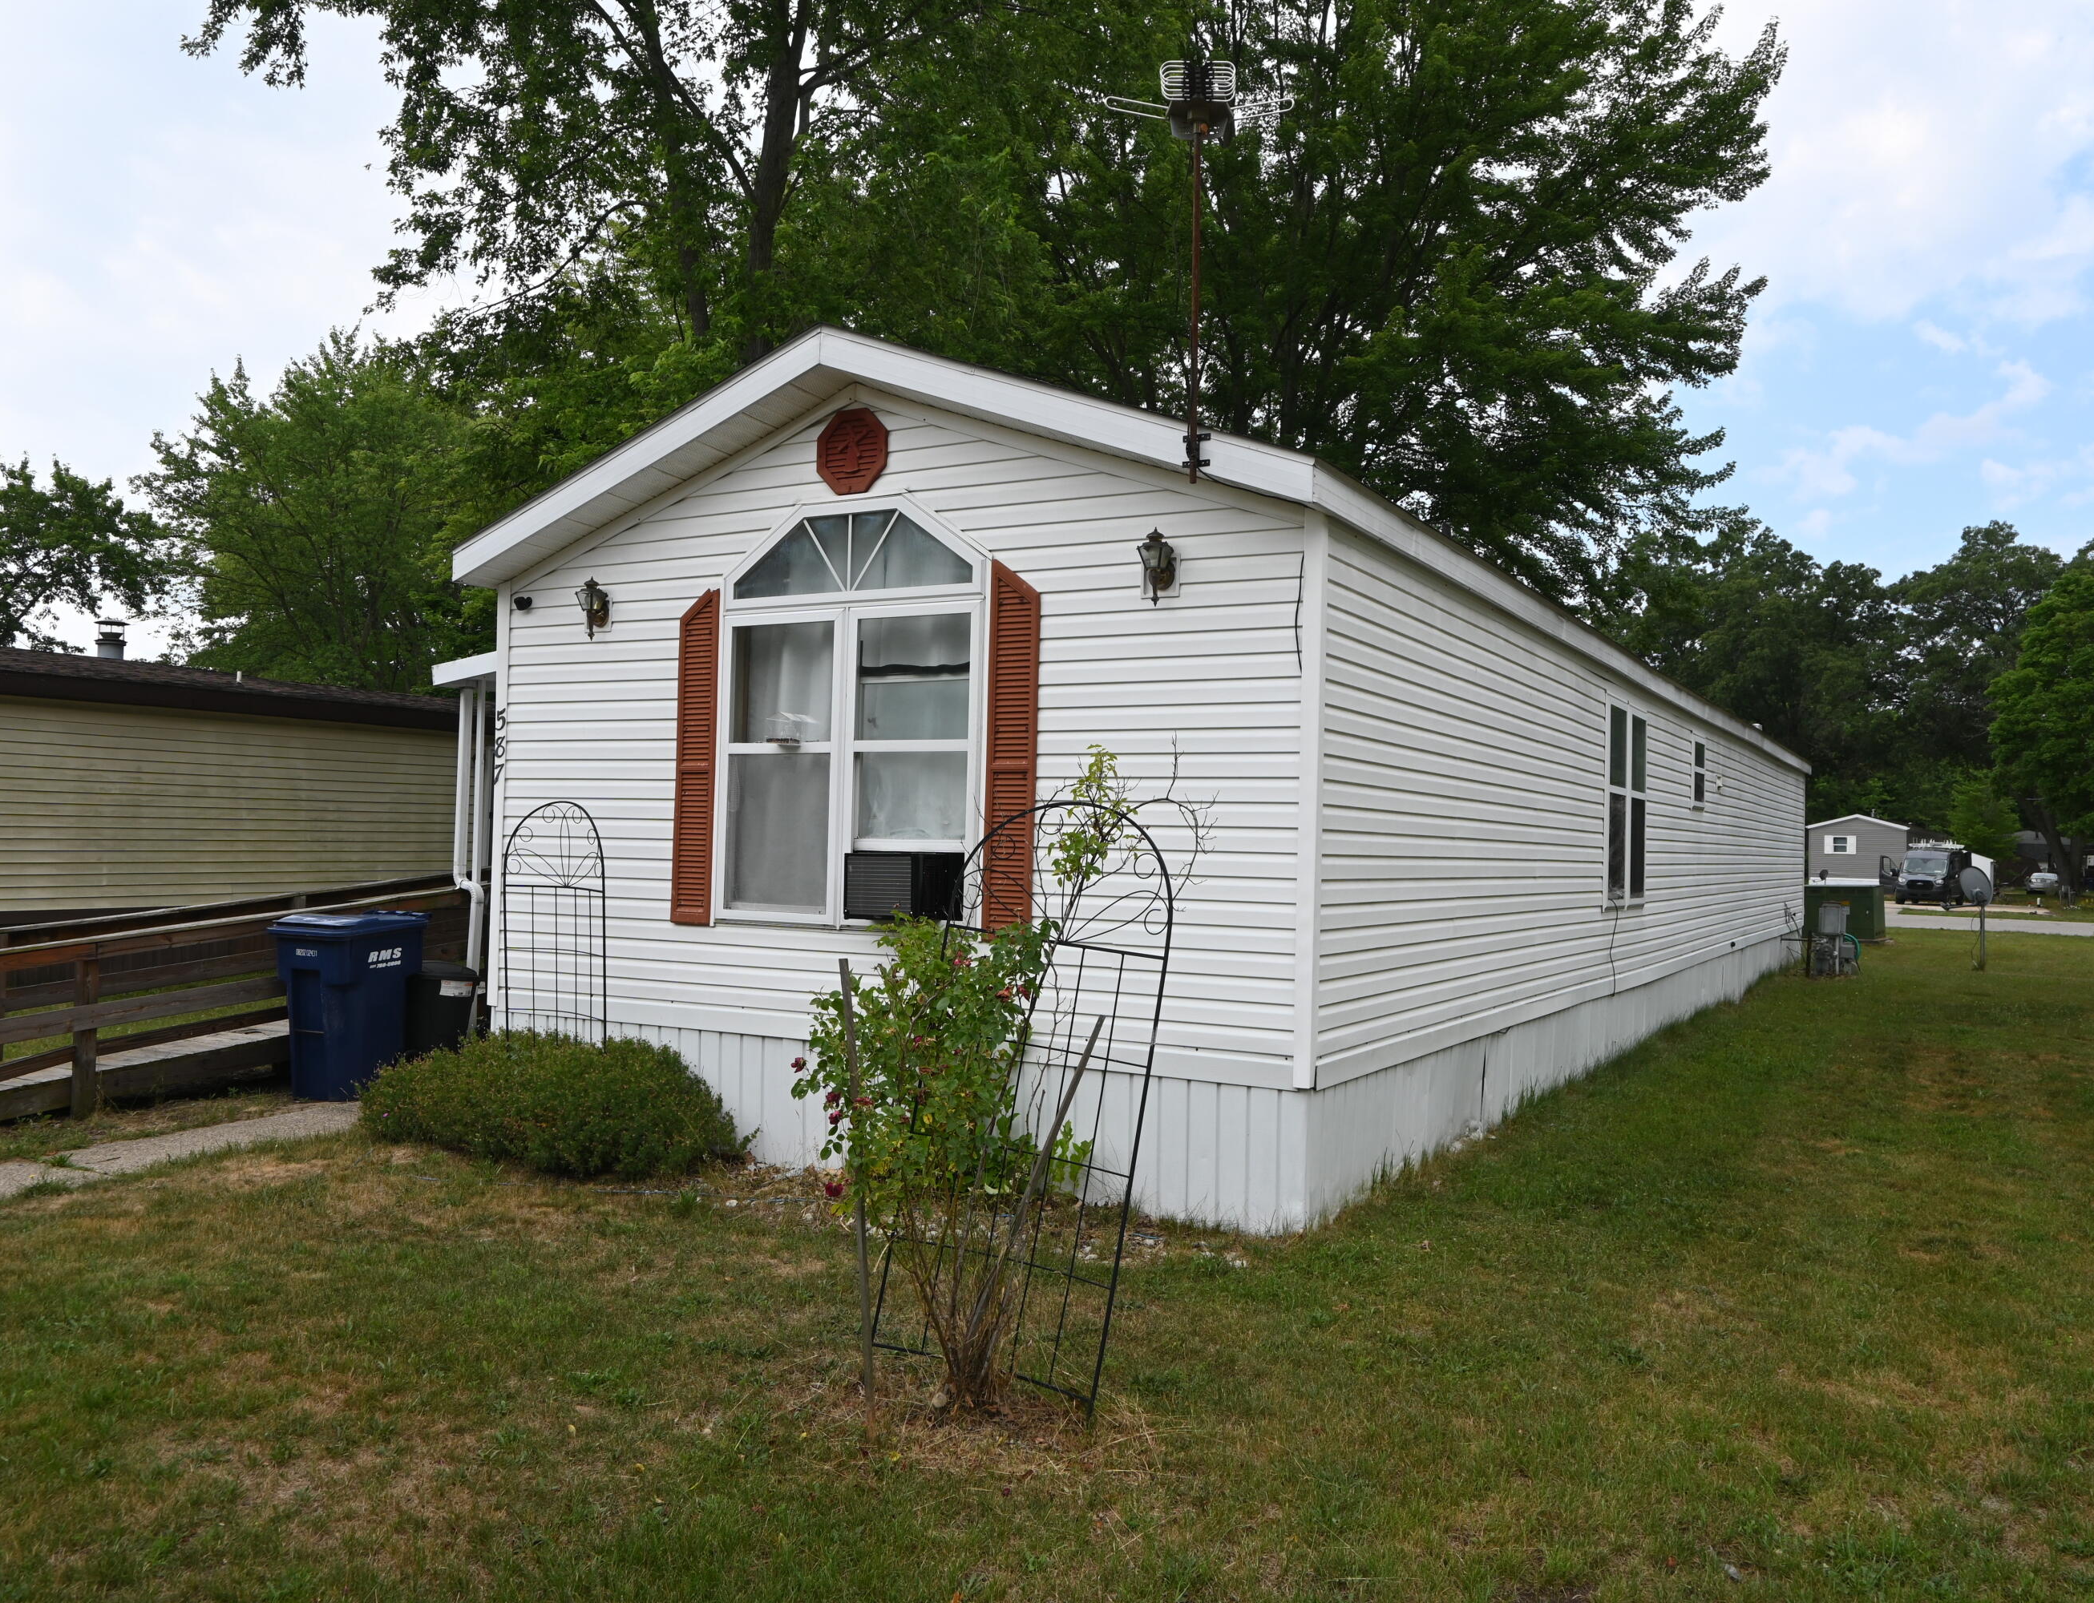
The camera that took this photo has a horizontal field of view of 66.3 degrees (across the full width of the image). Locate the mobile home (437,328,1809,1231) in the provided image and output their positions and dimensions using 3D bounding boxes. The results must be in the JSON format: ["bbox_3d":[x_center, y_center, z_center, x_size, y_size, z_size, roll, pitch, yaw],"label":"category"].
[{"bbox_3d":[3.953,0.168,16.259,5.111,3.988,20.283,1,-2,30],"label":"mobile home"}]

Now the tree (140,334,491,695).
[{"bbox_3d":[-14.191,-3.592,32.129,8.000,11.493,8.000,1,-2,30],"label":"tree"}]

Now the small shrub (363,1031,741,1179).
[{"bbox_3d":[-2.593,1.447,8.040,2.100,0.640,1.050,1,-2,30],"label":"small shrub"}]

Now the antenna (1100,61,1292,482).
[{"bbox_3d":[0.598,-2.112,6.365,0.750,1.660,0.500,1,-2,5],"label":"antenna"}]

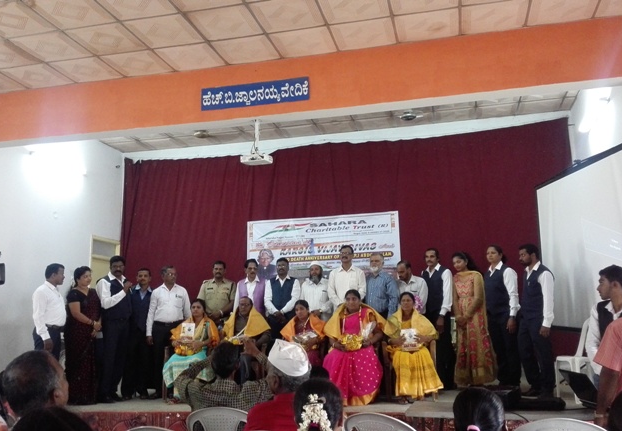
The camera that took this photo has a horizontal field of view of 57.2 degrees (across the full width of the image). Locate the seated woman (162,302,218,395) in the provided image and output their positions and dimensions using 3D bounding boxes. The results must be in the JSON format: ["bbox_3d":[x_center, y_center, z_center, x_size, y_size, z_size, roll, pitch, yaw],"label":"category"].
[{"bbox_3d":[-1.384,1.577,6.829,0.600,1.170,0.750,-4,-10,13],"label":"seated woman"}]

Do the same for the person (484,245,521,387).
[{"bbox_3d":[2.169,1.157,6.429,0.310,1.650,0.460,5,-12,-33],"label":"person"}]

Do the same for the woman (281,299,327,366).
[{"bbox_3d":[-0.084,1.531,6.556,0.540,1.120,0.750,-3,-9,7],"label":"woman"}]

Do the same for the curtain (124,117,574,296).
[{"bbox_3d":[0.337,0.534,9.182,7.450,3.620,0.200,-4,-10,12],"label":"curtain"}]

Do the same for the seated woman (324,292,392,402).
[{"bbox_3d":[0.505,1.407,6.228,0.680,1.190,0.780,-2,-10,2],"label":"seated woman"}]

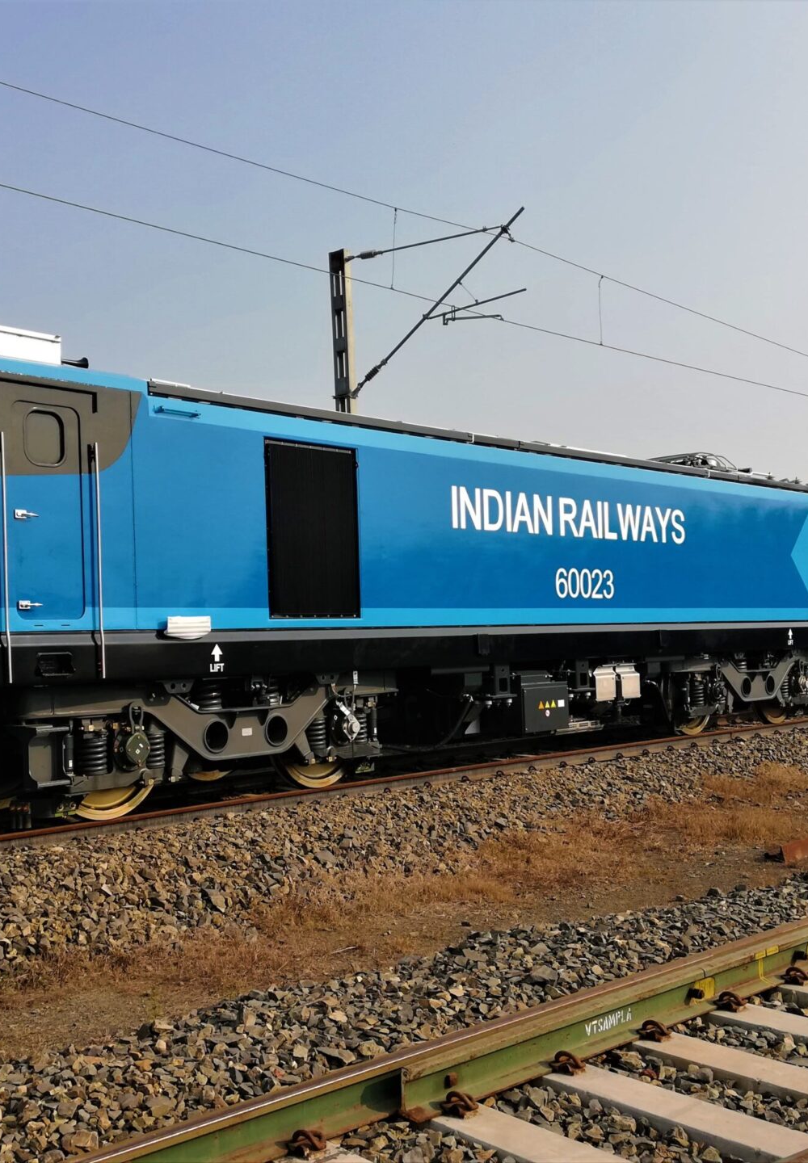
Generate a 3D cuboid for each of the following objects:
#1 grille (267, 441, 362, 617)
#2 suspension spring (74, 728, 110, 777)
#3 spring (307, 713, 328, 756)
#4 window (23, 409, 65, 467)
[{"bbox_3d":[-0.926,-0.511,12.274,0.080,1.774,1.233,-4,-4,45],"label":"grille"},{"bbox_3d":[-2.771,1.525,10.783,0.280,0.420,0.280,-1,-3,0],"label":"suspension spring"},{"bbox_3d":[-0.900,1.605,12.667,0.235,0.430,0.235,-1,-3,0],"label":"spring"},{"bbox_3d":[-3.031,-1.202,10.181,0.060,0.493,0.379,-4,-4,45],"label":"window"}]

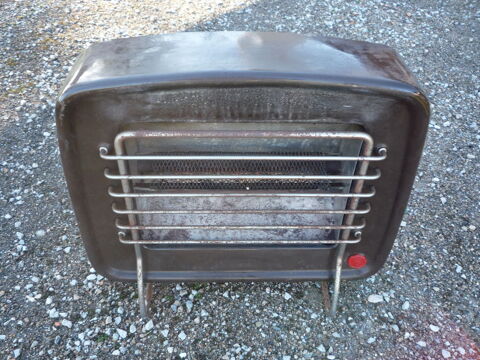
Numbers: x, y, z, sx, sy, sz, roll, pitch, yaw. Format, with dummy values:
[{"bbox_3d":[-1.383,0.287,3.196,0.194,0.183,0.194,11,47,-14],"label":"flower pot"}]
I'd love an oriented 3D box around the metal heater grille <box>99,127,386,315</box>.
[{"bbox_3d":[0.005,0.096,0.762,0.447,0.439,0.065,1,36,0],"label":"metal heater grille"}]

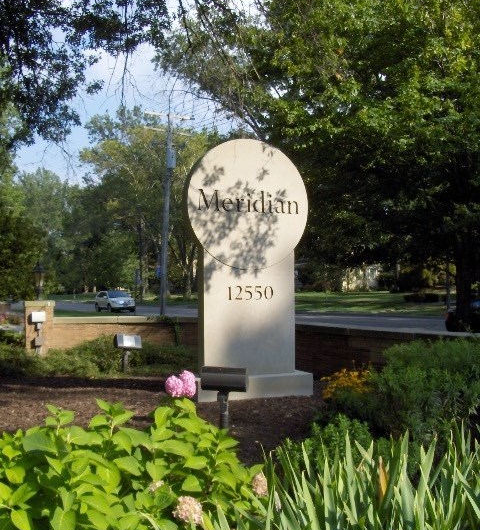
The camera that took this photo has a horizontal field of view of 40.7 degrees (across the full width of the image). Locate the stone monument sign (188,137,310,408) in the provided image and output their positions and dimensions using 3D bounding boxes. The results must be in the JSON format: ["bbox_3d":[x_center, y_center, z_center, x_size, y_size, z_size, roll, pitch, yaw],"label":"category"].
[{"bbox_3d":[0.089,0.030,8.430,1.680,3.290,0.660,0,-1,-22],"label":"stone monument sign"}]

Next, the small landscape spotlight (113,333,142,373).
[{"bbox_3d":[-1.721,1.354,9.900,0.400,0.620,0.240,0,-1,-27],"label":"small landscape spotlight"}]

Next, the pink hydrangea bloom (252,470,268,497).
[{"bbox_3d":[0.115,1.187,3.500,0.115,0.140,0.115,0,-1,0],"label":"pink hydrangea bloom"}]

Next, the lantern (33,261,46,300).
[{"bbox_3d":[-3.904,0.312,12.600,0.270,0.730,0.270,0,-1,-12],"label":"lantern"}]

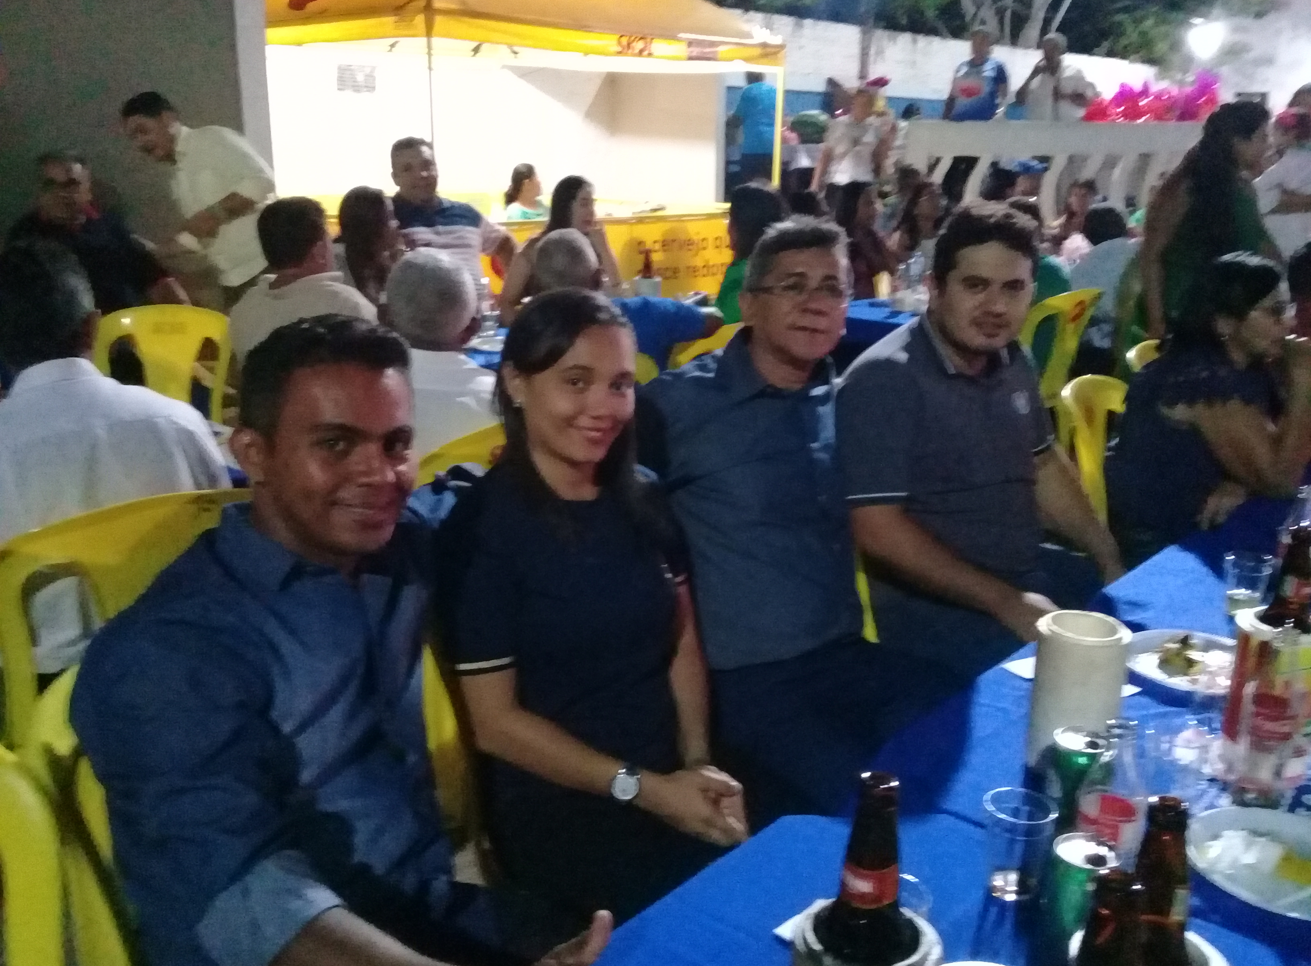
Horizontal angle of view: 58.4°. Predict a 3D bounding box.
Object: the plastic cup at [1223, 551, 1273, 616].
[{"bbox_3d":[0.919,0.157,1.814,0.076,0.085,0.076,1,15,0],"label":"plastic cup"}]

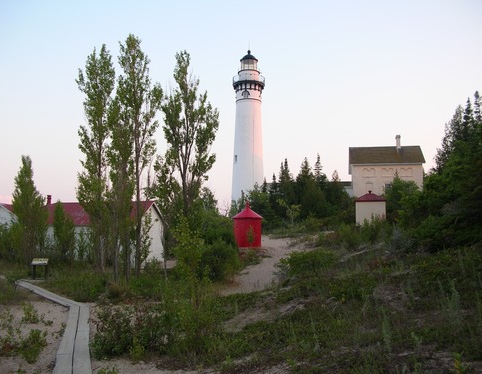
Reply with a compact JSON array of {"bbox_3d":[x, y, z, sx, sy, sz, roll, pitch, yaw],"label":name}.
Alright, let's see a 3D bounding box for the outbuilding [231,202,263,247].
[{"bbox_3d":[0.604,3.468,45.500,2.720,4.050,2.720,0,-5,0],"label":"outbuilding"}]

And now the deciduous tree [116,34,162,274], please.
[{"bbox_3d":[-6.167,-2.110,30.391,2.770,14.680,2.770,0,-6,0],"label":"deciduous tree"}]

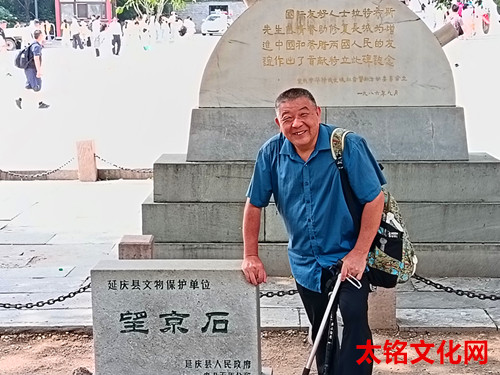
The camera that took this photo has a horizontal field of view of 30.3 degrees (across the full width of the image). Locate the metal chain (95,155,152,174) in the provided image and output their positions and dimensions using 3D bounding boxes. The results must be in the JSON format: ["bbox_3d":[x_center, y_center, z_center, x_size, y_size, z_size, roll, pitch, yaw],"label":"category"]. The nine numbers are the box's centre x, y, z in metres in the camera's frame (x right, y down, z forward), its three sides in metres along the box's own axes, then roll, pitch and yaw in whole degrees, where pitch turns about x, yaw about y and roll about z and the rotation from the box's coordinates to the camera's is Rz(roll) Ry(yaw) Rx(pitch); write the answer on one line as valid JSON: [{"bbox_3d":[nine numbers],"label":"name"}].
[{"bbox_3d":[-1.112,-0.263,10.405,1.269,0.224,0.035,0,10,3],"label":"metal chain"}]

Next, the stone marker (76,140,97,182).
[{"bbox_3d":[-1.817,-0.299,10.435,0.186,0.446,0.186,-2,10,3],"label":"stone marker"}]

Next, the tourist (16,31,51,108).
[{"bbox_3d":[-4.719,-2.575,20.058,0.690,1.690,0.500,-4,10,-19],"label":"tourist"}]

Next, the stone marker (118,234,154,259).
[{"bbox_3d":[-0.634,0.541,5.274,0.182,0.495,0.182,0,10,1],"label":"stone marker"}]

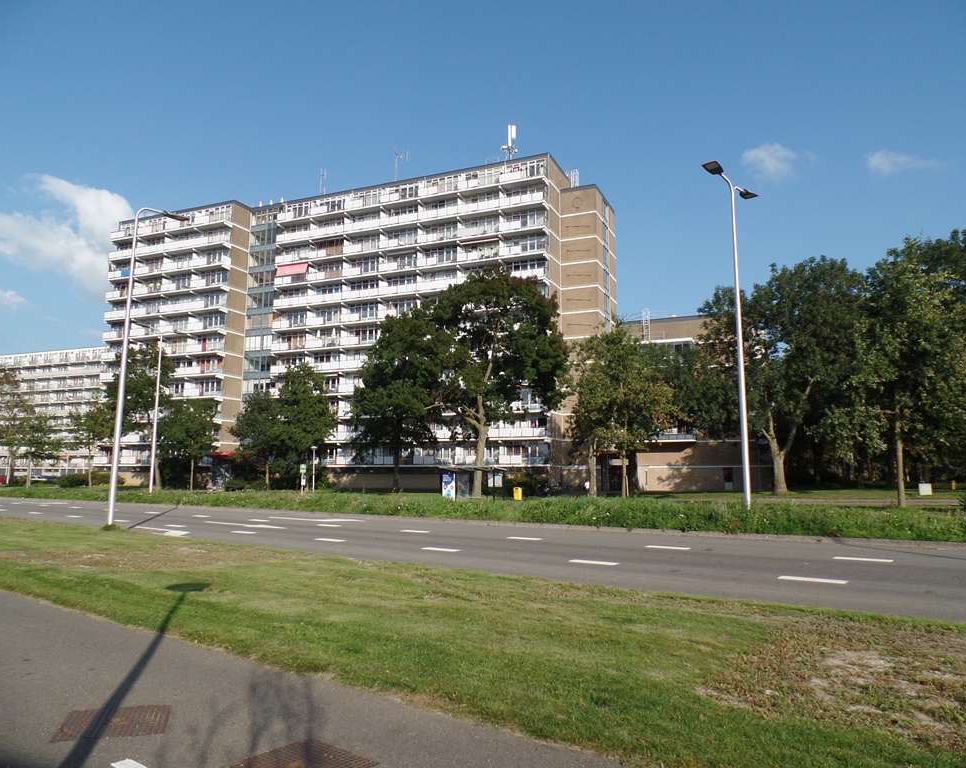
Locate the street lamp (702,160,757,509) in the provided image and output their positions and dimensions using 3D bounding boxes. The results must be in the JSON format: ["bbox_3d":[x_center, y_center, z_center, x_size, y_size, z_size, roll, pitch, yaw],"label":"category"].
[{"bbox_3d":[7.655,-0.985,20.229,0.450,10.500,3.100,-6,-9,39],"label":"street lamp"}]

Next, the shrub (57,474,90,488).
[{"bbox_3d":[-45.138,10.635,75.014,3.200,1.600,2.200,-3,-8,23],"label":"shrub"}]

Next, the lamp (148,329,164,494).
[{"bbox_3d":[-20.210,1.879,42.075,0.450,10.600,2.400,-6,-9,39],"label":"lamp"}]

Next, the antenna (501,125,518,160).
[{"bbox_3d":[3.088,-27.277,77.820,1.700,5.080,1.500,-3,-8,23],"label":"antenna"}]

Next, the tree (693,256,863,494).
[{"bbox_3d":[25.363,-0.917,58.422,13.210,20.690,11.890,-3,-9,23],"label":"tree"}]

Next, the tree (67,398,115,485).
[{"bbox_3d":[-43.398,6.610,75.207,4.360,10.030,4.140,5,-9,-30],"label":"tree"}]

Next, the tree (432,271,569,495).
[{"bbox_3d":[1.251,-0.317,51.552,10.450,17.460,9.620,0,-8,1],"label":"tree"}]

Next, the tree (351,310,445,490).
[{"bbox_3d":[-7.442,1.375,59.940,8.120,16.090,7.710,1,-8,-7],"label":"tree"}]

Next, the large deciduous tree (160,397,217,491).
[{"bbox_3d":[-26.959,5.584,62.519,5.000,8.500,5.000,4,-8,-25],"label":"large deciduous tree"}]

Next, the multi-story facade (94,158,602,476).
[{"bbox_3d":[-17.865,-5.363,87.288,66.600,36.500,17.700,-3,-8,23],"label":"multi-story facade"}]

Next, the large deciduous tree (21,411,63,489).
[{"bbox_3d":[-54.289,8.129,83.654,4.500,9.240,4.270,6,-10,-32],"label":"large deciduous tree"}]

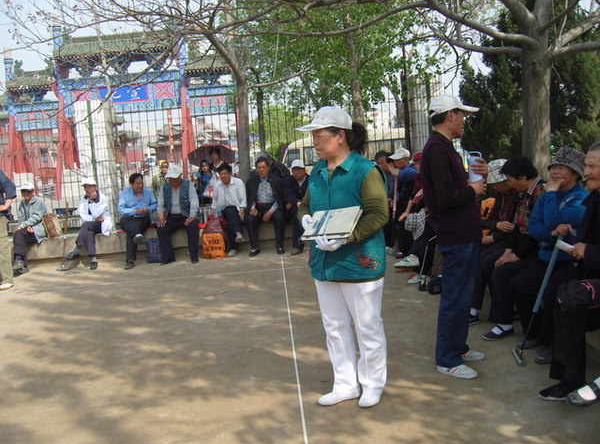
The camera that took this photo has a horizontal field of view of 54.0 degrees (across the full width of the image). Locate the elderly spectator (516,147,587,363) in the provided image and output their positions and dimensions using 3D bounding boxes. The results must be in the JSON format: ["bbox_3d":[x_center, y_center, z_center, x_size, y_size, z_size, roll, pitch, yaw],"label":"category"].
[{"bbox_3d":[1.706,0.189,3.845,0.640,1.290,0.500,-9,9,-35],"label":"elderly spectator"}]

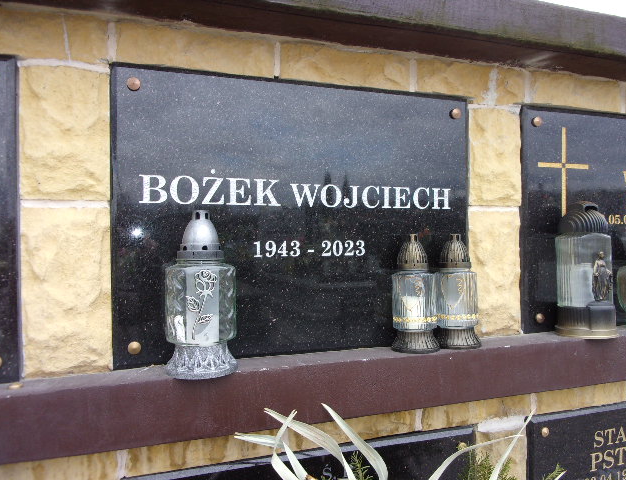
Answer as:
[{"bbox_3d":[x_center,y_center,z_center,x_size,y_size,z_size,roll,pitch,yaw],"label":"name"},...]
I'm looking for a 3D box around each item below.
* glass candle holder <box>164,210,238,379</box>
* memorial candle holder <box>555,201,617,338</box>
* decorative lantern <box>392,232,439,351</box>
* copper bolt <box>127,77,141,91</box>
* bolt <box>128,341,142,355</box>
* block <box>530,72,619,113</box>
[{"bbox_3d":[-0.195,0.089,0.906,0.124,0.278,0.124,-1,1,-18],"label":"glass candle holder"},{"bbox_3d":[0.641,0.064,1.211,0.128,0.309,0.136,0,1,-10],"label":"memorial candle holder"},{"bbox_3d":[0.212,0.107,1.065,0.099,0.233,0.099,0,1,12],"label":"decorative lantern"},{"bbox_3d":[-0.314,-0.274,0.910,0.022,0.022,0.011,-1,1,-20],"label":"copper bolt"},{"bbox_3d":[-0.315,0.190,0.913,0.022,0.022,0.011,-1,1,-20],"label":"bolt"},{"bbox_3d":[0.633,-0.358,1.308,0.282,0.079,0.087,-1,1,-20],"label":"block"}]

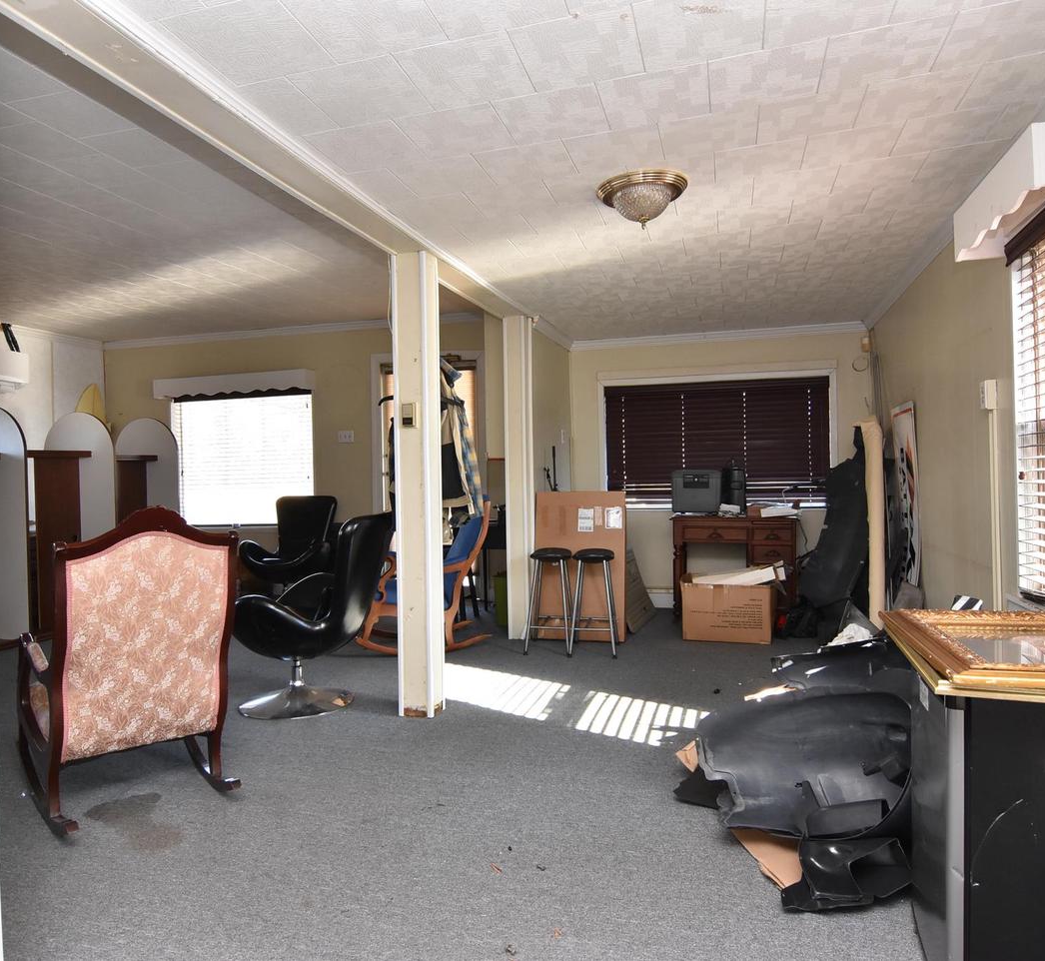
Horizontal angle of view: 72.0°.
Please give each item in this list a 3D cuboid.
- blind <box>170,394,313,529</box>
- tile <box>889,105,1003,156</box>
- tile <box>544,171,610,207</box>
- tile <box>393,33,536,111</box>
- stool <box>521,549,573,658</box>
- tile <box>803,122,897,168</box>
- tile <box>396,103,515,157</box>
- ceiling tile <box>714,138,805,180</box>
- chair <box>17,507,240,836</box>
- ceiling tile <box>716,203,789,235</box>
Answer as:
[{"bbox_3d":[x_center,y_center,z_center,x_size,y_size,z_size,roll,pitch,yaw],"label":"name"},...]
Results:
[{"bbox_3d":[-2.107,-0.154,5.395,1.250,0.970,0.080,-1,1,16],"label":"blind"},{"bbox_3d":[1.432,-1.173,2.422,0.305,0.018,0.300,-2,0,15],"label":"tile"},{"bbox_3d":[0.264,-1.136,2.782,0.305,0.015,0.305,-2,0,16],"label":"tile"},{"bbox_3d":[-0.152,-1.114,1.961,0.305,0.015,0.305,-2,0,16],"label":"tile"},{"bbox_3d":[0.184,0.775,4.726,0.300,0.650,0.300,-1,1,16],"label":"stool"},{"bbox_3d":[1.153,-1.172,2.526,0.305,0.015,0.305,-2,0,16],"label":"tile"},{"bbox_3d":[-0.203,-1.114,2.289,0.305,0.015,0.305,-2,0,16],"label":"tile"},{"bbox_3d":[0.845,-1.147,2.580,0.305,0.018,0.300,-2,0,15],"label":"ceiling tile"},{"bbox_3d":[-1.573,0.645,2.858,0.590,1.070,0.780,-3,1,-40],"label":"chair"},{"bbox_3d":[1.010,-1.155,3.137,0.305,0.018,0.300,-2,0,15],"label":"ceiling tile"}]

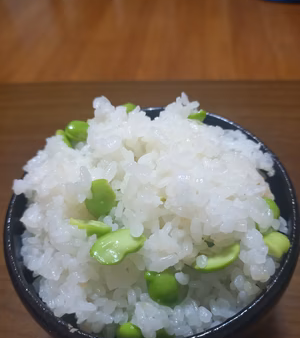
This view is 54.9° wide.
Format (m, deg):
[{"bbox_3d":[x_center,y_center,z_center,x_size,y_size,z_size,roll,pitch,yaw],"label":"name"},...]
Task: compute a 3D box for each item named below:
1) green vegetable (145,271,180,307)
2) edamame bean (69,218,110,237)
[{"bbox_3d":[0.004,0.036,0.086,0.011,0.009,0.011,-3,46,3],"label":"green vegetable"},{"bbox_3d":[-0.018,0.018,0.089,0.013,0.004,0.007,0,36,18],"label":"edamame bean"}]

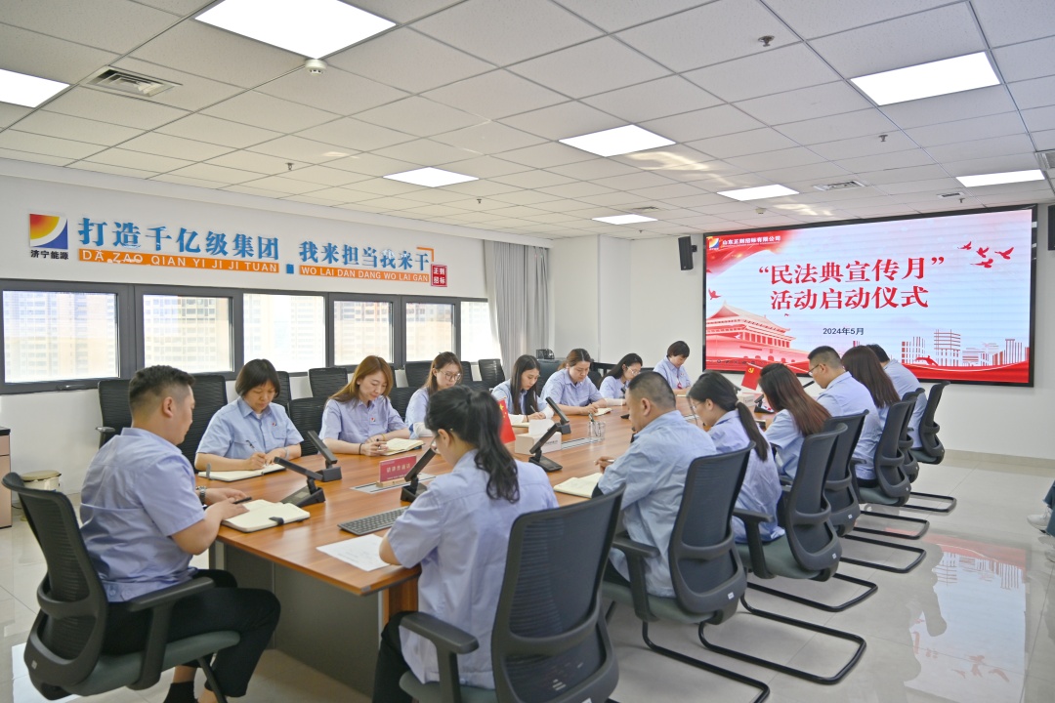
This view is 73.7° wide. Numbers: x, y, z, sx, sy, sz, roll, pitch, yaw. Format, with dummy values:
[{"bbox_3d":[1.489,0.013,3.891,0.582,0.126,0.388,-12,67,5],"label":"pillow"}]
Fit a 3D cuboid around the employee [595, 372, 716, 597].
[{"bbox_3d":[0.431,0.702,2.816,0.740,1.265,0.540,2,3,40],"label":"employee"}]

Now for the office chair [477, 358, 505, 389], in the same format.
[{"bbox_3d":[-0.253,0.610,9.400,0.620,0.980,0.600,2,3,40],"label":"office chair"}]

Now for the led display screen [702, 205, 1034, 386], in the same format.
[{"bbox_3d":[3.742,-0.601,8.225,3.580,1.810,0.100,2,3,40],"label":"led display screen"}]

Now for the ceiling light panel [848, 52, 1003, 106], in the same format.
[{"bbox_3d":[1.982,-1.349,3.484,0.590,0.040,0.590,2,3,40],"label":"ceiling light panel"}]

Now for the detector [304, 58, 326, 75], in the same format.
[{"bbox_3d":[-0.968,-1.304,3.203,0.104,0.050,0.104,0,2,0],"label":"detector"}]

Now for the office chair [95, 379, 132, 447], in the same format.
[{"bbox_3d":[-3.221,0.741,5.856,0.620,0.980,0.610,2,3,40],"label":"office chair"}]

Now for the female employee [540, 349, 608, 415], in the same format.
[{"bbox_3d":[0.416,0.600,5.881,0.520,1.240,0.700,-1,2,-30],"label":"female employee"}]

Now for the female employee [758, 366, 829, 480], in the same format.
[{"bbox_3d":[1.405,0.681,3.958,0.700,1.220,0.480,2,3,40],"label":"female employee"}]

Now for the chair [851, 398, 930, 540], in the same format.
[{"bbox_3d":[2.150,0.793,4.479,0.620,0.980,0.600,2,3,40],"label":"chair"}]

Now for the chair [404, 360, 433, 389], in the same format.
[{"bbox_3d":[-1.022,0.646,8.479,0.620,0.980,0.600,2,3,40],"label":"chair"}]

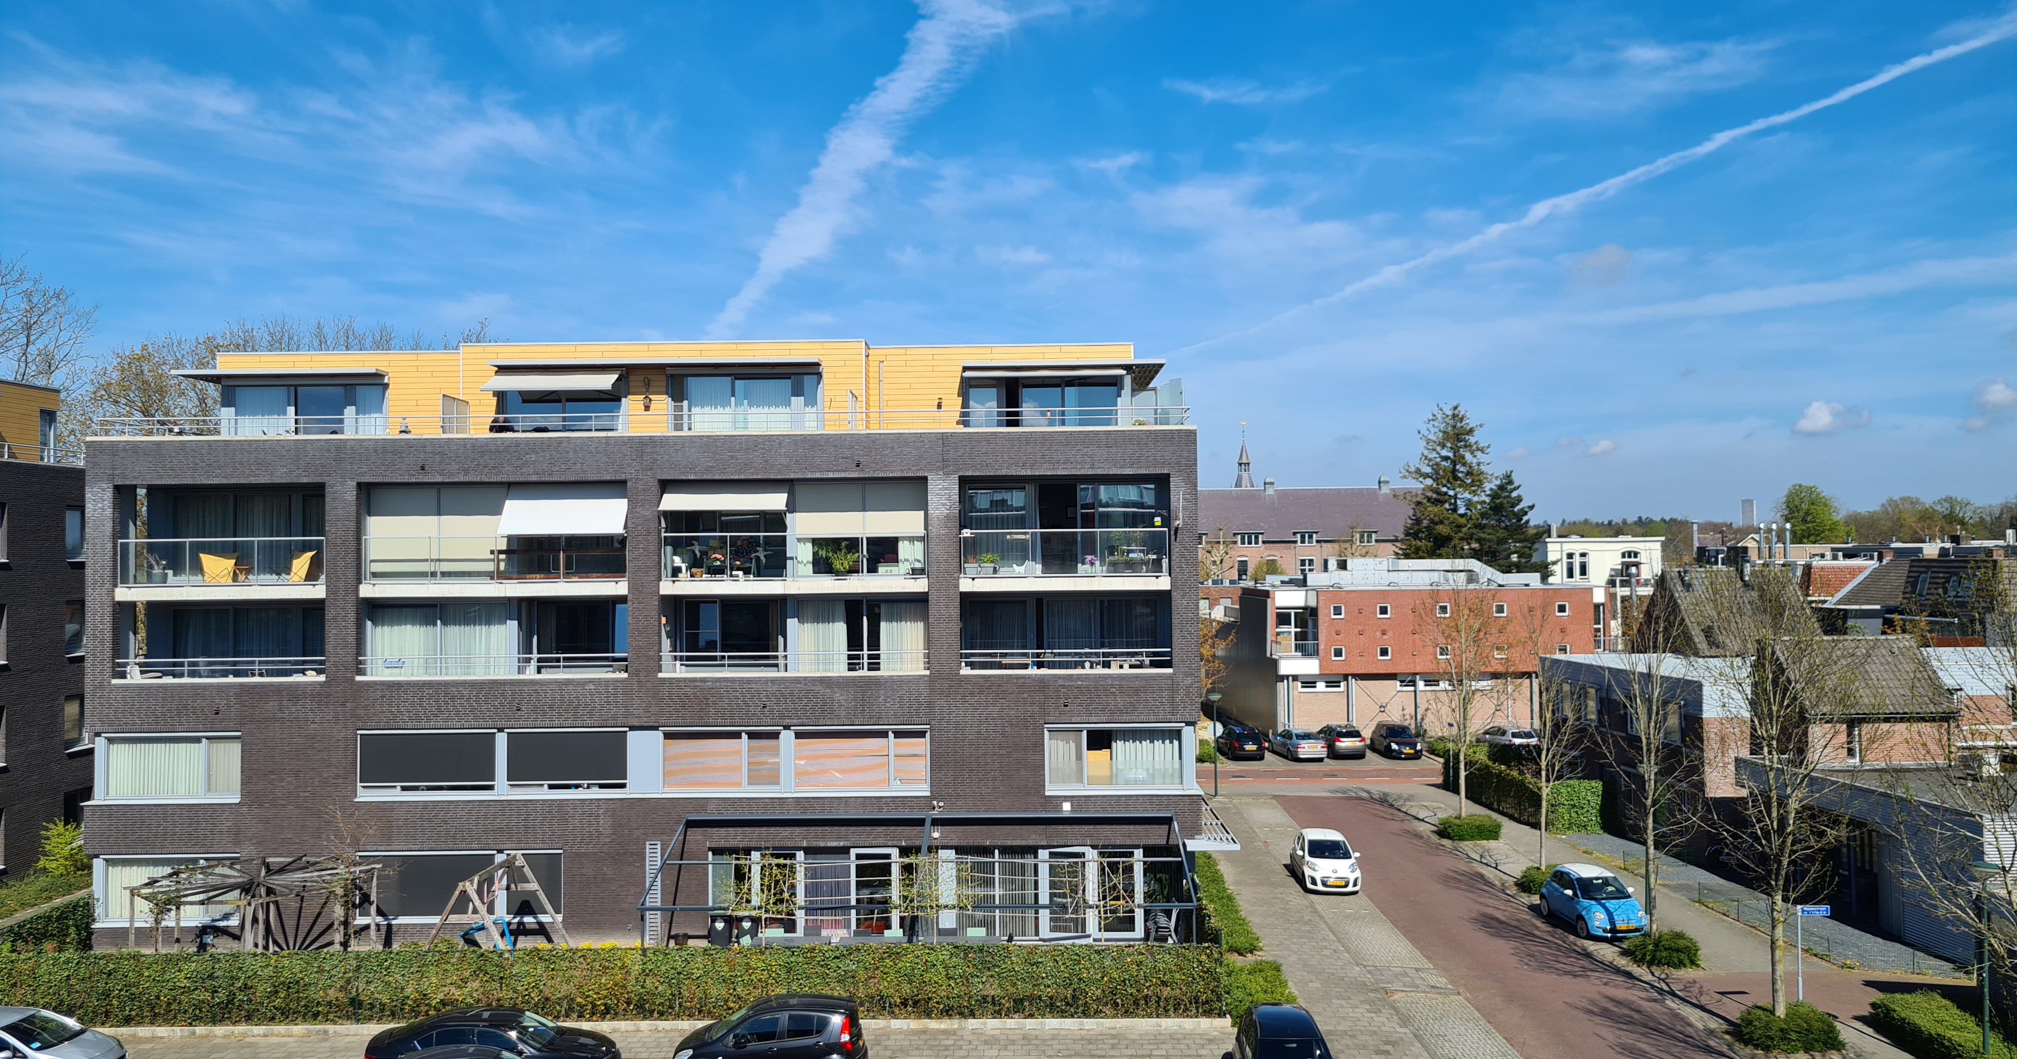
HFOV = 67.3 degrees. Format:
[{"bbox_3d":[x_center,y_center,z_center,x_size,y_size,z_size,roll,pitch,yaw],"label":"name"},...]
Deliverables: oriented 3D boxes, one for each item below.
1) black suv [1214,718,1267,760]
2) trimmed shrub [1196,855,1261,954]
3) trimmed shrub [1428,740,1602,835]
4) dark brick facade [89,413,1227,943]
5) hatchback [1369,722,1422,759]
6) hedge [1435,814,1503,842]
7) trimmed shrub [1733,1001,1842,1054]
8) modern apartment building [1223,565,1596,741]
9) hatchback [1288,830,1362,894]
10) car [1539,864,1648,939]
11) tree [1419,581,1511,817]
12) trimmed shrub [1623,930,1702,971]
[{"bbox_3d":[11.172,10.177,72.863,1.760,1.530,4.200,-1,-1,-2],"label":"black suv"},{"bbox_3d":[6.067,10.587,44.636,1.000,0.650,12.500,-1,-1,1],"label":"trimmed shrub"},{"bbox_3d":[19.289,9.813,58.082,2.300,1.720,11.500,0,-1,-3],"label":"trimmed shrub"},{"bbox_3d":[-9.141,4.036,38.348,27.600,12.700,1.600,-1,-1,1],"label":"dark brick facade"},{"bbox_3d":[18.403,10.112,71.989,1.700,1.500,3.750,-1,-1,1],"label":"hatchback"},{"bbox_3d":[16.626,10.750,54.649,2.340,0.620,1.800,-1,-1,1],"label":"hedge"},{"bbox_3d":[16.126,10.198,31.270,2.000,0.580,1.800,-1,-1,1],"label":"trimmed shrub"},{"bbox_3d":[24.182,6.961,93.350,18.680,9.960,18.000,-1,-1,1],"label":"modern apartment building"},{"bbox_3d":[9.761,10.193,46.612,1.630,1.460,3.440,-1,-1,0],"label":"hatchback"},{"bbox_3d":[15.768,9.984,40.893,1.630,1.490,3.550,0,-1,-4],"label":"car"},{"bbox_3d":[16.509,6.429,54.756,3.400,9.270,3.400,-1,-1,1],"label":"tree"},{"bbox_3d":[15.854,10.138,36.711,1.750,0.580,1.400,-1,-1,1],"label":"trimmed shrub"}]

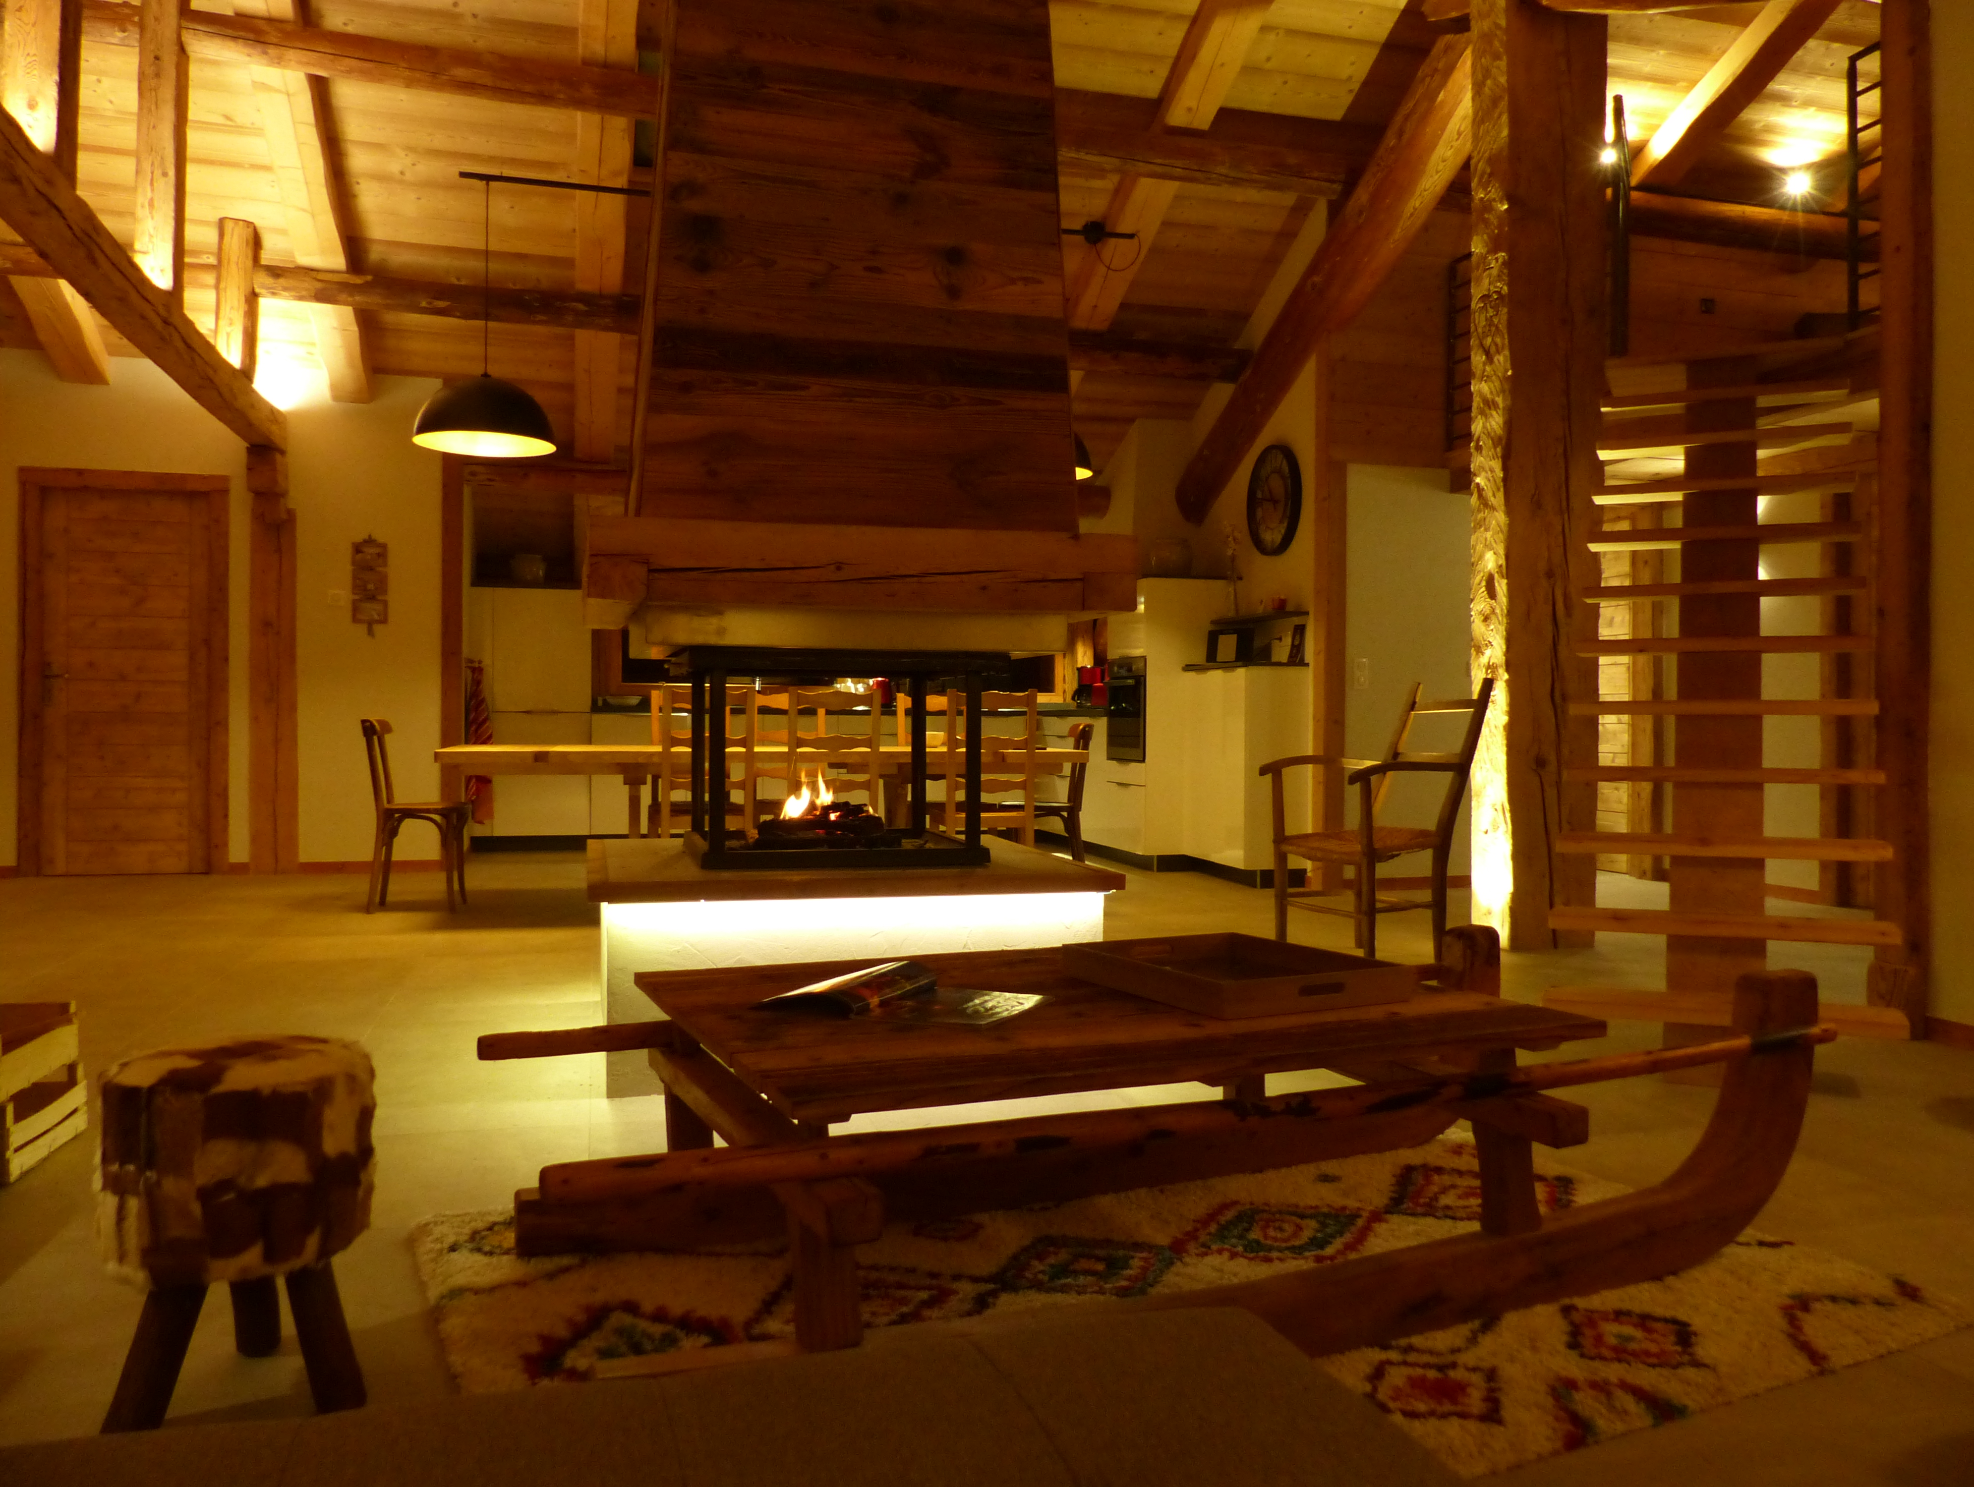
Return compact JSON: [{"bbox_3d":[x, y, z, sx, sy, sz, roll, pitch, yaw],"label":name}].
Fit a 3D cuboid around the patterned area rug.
[{"bbox_3d":[0.230,0.790,2.162,1.936,0.030,1.370,0,1,-27],"label":"patterned area rug"}]

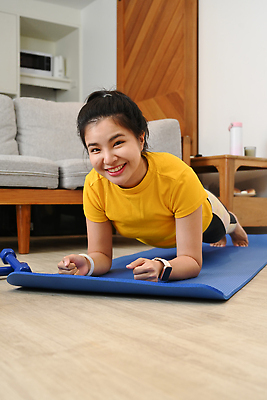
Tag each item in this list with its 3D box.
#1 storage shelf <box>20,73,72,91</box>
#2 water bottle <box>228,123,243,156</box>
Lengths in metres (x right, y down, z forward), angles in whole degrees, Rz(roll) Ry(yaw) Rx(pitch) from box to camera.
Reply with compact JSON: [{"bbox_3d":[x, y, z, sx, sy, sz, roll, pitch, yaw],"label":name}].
[{"bbox_3d":[-1.160,-1.360,5.677,0.706,0.129,0.442,0,1,-33],"label":"storage shelf"},{"bbox_3d":[0.614,-0.360,2.860,0.080,0.202,0.075,0,1,0],"label":"water bottle"}]

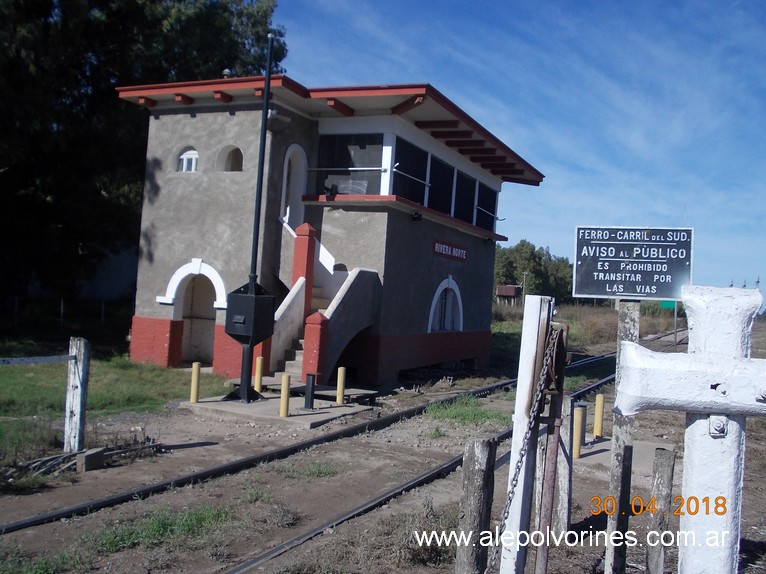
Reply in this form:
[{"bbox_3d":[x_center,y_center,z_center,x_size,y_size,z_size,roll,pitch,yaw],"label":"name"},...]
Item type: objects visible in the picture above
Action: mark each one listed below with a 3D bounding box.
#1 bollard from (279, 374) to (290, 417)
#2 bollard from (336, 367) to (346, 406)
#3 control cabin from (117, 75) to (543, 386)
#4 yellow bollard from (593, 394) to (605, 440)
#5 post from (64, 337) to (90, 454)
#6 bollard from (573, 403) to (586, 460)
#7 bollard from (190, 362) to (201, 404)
[{"bbox_3d":[-1.431,1.587,12.342,0.117,0.620,0.117,3,-1,22],"label":"bollard"},{"bbox_3d":[-0.707,1.661,14.093,0.117,0.620,0.117,3,-1,22],"label":"bollard"},{"bbox_3d":[-0.516,-0.838,21.816,6.614,6.038,11.896,3,-1,22],"label":"control cabin"},{"bbox_3d":[3.071,1.820,11.945,0.117,0.620,0.117,3,-1,22],"label":"yellow bollard"},{"bbox_3d":[-3.341,1.187,9.215,0.180,1.250,0.115,3,-1,22],"label":"post"},{"bbox_3d":[2.329,1.743,10.066,0.117,0.620,0.117,3,-1,22],"label":"bollard"},{"bbox_3d":[-2.970,1.524,13.314,0.117,0.620,0.117,3,-1,0],"label":"bollard"}]

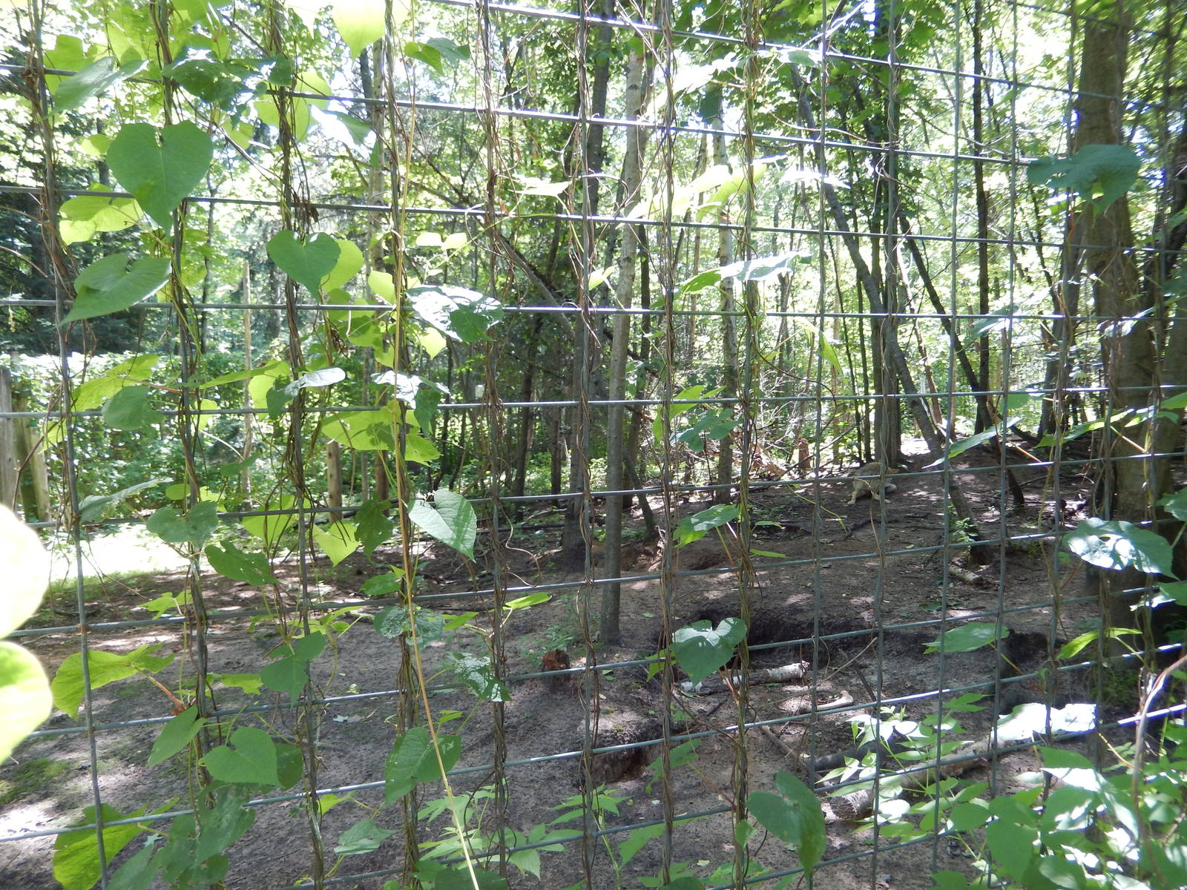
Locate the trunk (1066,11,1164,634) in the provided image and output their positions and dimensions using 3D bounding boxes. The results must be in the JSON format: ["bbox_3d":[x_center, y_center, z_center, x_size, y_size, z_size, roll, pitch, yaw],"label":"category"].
[{"bbox_3d":[3.090,-0.650,5.050,0.420,3.700,0.400,-2,7,31],"label":"trunk"}]

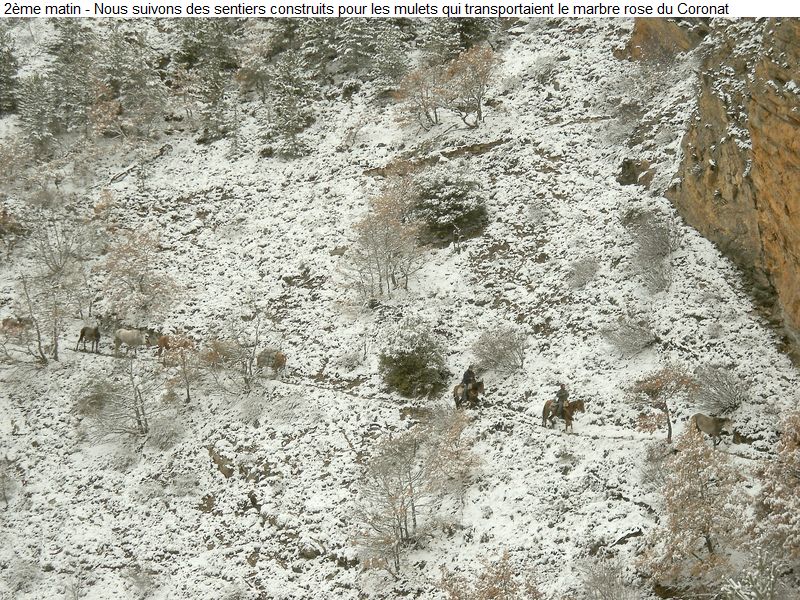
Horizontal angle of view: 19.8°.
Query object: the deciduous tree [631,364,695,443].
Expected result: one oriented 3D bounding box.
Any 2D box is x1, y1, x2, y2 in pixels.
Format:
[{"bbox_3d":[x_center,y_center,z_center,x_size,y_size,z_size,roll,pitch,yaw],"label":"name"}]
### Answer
[{"bbox_3d":[12.515,4.953,109.500,3.100,3.600,2.800,0,4,0],"label":"deciduous tree"}]

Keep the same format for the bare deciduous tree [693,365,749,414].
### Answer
[{"bbox_3d":[15.409,4.303,110.000,2.700,2.300,2.400,0,4,0],"label":"bare deciduous tree"}]

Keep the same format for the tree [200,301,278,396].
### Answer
[{"bbox_3d":[-8.541,2.565,121.000,4.000,4.700,3.600,0,8,0],"label":"tree"}]

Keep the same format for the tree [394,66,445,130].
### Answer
[{"bbox_3d":[1.082,-11.185,127.000,2.800,3.500,2.700,0,6,0],"label":"tree"}]

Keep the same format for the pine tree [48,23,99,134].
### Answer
[{"bbox_3d":[-18.837,-12.837,132.000,2.900,6.400,2.900,0,6,0],"label":"pine tree"}]

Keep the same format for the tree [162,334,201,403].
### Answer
[{"bbox_3d":[-10.648,3.338,111.500,1.900,3.300,1.800,0,6,0],"label":"tree"}]

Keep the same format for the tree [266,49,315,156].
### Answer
[{"bbox_3d":[-6.616,-11.766,137.000,3.000,6.200,2.900,0,4,0],"label":"tree"}]

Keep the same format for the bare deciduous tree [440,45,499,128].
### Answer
[{"bbox_3d":[4.131,-12.691,136.000,3.400,4.900,3.100,0,4,0],"label":"bare deciduous tree"}]

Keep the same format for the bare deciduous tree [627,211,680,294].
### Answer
[{"bbox_3d":[13.188,-2.585,119.500,2.900,4.000,2.800,0,4,0],"label":"bare deciduous tree"}]

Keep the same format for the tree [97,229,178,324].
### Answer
[{"bbox_3d":[-14.571,-1.304,127.000,4.300,4.900,3.900,0,8,0],"label":"tree"}]

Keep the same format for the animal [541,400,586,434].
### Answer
[{"bbox_3d":[8.268,5.805,115.000,2.250,1.650,0.600,5,9,29],"label":"animal"}]

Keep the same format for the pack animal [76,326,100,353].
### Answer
[{"bbox_3d":[-16.964,2.103,125.000,1.900,1.500,0.600,3,5,33],"label":"pack animal"}]

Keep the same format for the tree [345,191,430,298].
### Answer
[{"bbox_3d":[-0.687,-2.826,116.500,4.200,5.600,4.000,0,6,0],"label":"tree"}]

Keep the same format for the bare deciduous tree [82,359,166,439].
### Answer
[{"bbox_3d":[-14.509,5.188,120.500,4.300,4.100,3.700,0,8,0],"label":"bare deciduous tree"}]

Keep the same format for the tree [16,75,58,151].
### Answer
[{"bbox_3d":[-20.755,-10.678,131.000,2.400,4.400,2.400,0,6,0],"label":"tree"}]

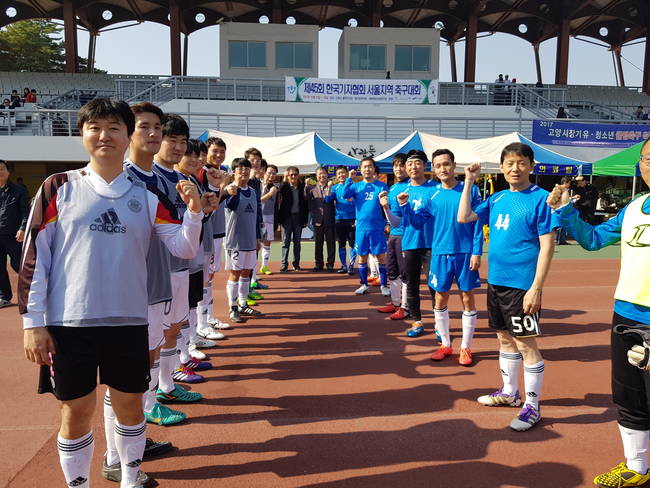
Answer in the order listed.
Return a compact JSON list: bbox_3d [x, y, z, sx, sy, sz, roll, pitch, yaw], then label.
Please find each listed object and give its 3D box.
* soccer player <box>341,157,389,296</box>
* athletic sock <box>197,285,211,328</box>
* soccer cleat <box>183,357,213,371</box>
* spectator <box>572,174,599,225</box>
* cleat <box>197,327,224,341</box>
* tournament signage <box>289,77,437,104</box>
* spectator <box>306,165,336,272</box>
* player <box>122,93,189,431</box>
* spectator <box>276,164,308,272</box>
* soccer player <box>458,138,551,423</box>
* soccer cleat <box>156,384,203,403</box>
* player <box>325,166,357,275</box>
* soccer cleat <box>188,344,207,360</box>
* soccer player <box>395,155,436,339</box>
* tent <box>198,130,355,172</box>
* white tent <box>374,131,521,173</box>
[{"bbox_3d":[0.560,-0.225,6.437,0.620,1.790,0.420,2,7,11],"label":"soccer player"},{"bbox_3d":[-1.172,0.608,4.710,0.135,0.410,0.120,3,8,24],"label":"athletic sock"},{"bbox_3d":[-1.043,0.943,3.957,0.280,0.105,0.105,1,8,10],"label":"soccer cleat"},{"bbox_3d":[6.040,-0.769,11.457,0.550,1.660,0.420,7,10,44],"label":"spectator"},{"bbox_3d":[-1.106,0.841,4.734,0.290,0.105,0.105,3,8,24],"label":"cleat"},{"bbox_3d":[1.619,-6.716,21.369,6.950,1.100,0.040,0,7,-4],"label":"tournament signage"},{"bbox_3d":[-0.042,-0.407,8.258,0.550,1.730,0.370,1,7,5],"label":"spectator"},{"bbox_3d":[-0.950,0.205,2.641,0.430,1.800,0.560,7,9,44],"label":"player"},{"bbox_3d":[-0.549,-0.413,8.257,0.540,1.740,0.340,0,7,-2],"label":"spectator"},{"bbox_3d":[1.132,0.231,2.996,0.460,1.680,0.570,-5,8,-37],"label":"soccer player"},{"bbox_3d":[-0.970,0.983,3.249,0.295,0.115,0.100,0,7,-2],"label":"soccer cleat"},{"bbox_3d":[0.292,-0.404,8.158,0.560,1.750,0.400,2,7,11],"label":"player"},{"bbox_3d":[-1.095,0.891,4.062,0.280,0.110,0.100,5,8,34],"label":"soccer cleat"},{"bbox_3d":[0.939,0.031,4.581,0.580,1.760,0.470,4,8,25],"label":"soccer player"},{"bbox_3d":[-1.863,-1.819,14.272,6.000,2.920,3.000,0,7,-4],"label":"tent"},{"bbox_3d":[4.184,-1.855,14.660,6.000,2.920,3.000,0,7,-4],"label":"white tent"}]

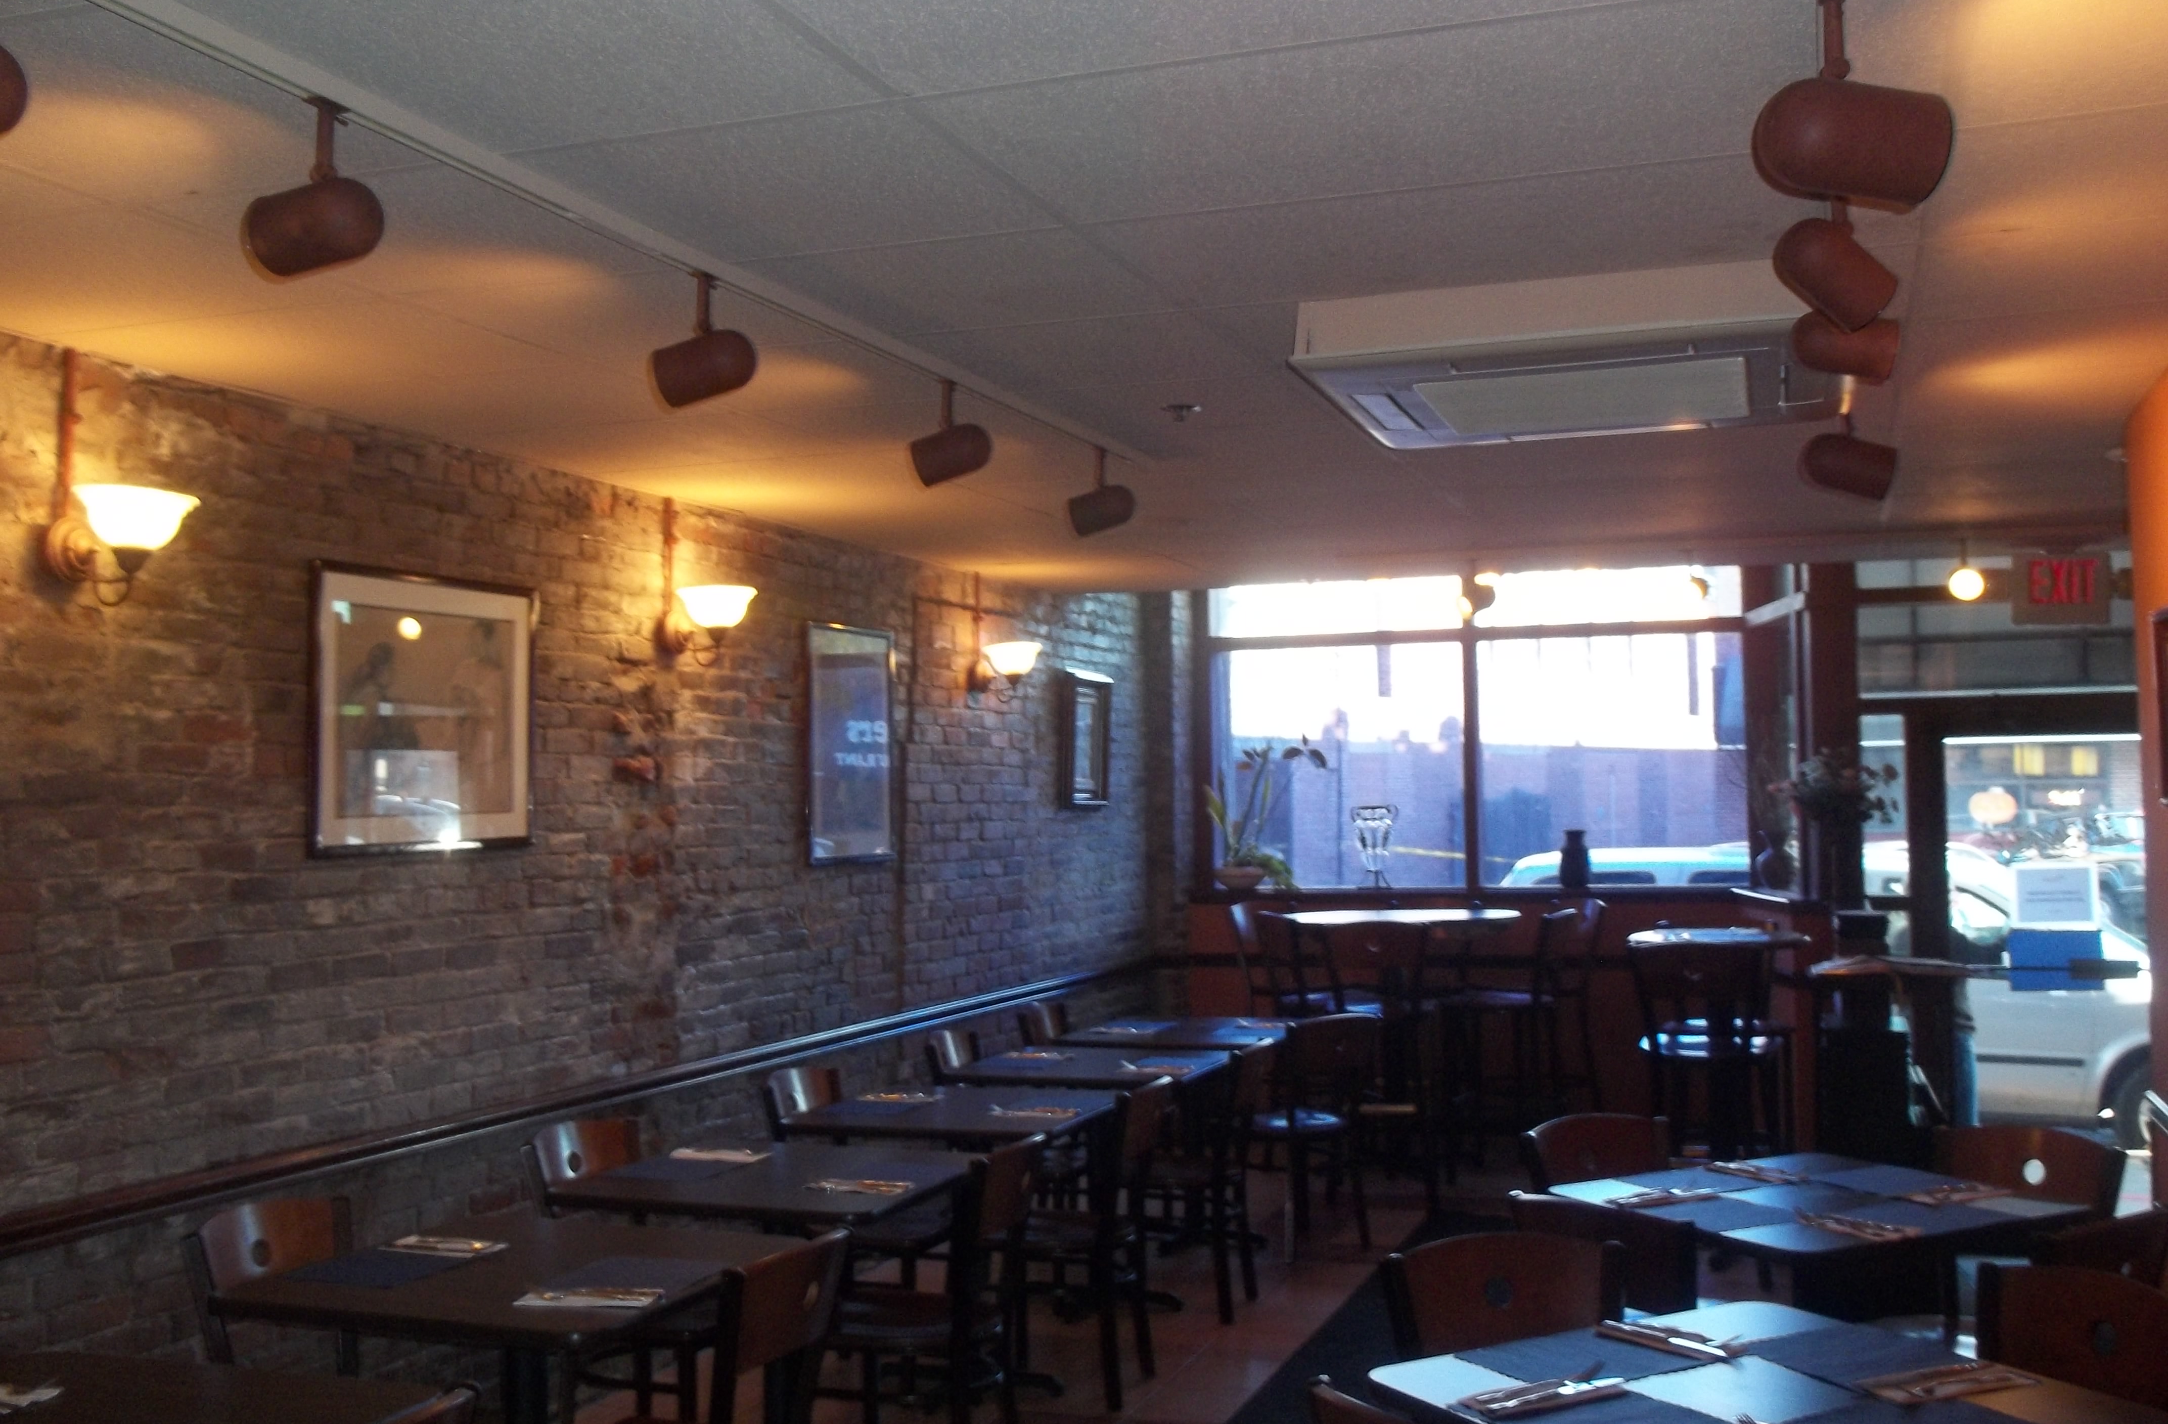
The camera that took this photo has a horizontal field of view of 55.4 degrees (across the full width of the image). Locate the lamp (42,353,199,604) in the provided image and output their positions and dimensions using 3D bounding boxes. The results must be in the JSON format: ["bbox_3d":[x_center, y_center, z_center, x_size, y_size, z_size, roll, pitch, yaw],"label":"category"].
[{"bbox_3d":[-1.843,-0.461,3.958,0.310,0.490,0.235,-1,-2,20],"label":"lamp"}]

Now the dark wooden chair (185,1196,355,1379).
[{"bbox_3d":[-1.318,1.347,3.783,0.500,0.830,0.430,-1,-3,24],"label":"dark wooden chair"}]

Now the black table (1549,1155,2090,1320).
[{"bbox_3d":[1.521,1.387,4.275,0.815,0.760,0.765,1,-3,-29],"label":"black table"}]

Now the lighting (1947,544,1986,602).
[{"bbox_3d":[2.942,-0.474,6.878,0.105,0.215,0.170,-1,-3,23],"label":"lighting"}]

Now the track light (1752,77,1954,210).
[{"bbox_3d":[0.839,-0.620,2.256,0.220,0.133,0.133,9,-2,3],"label":"track light"}]

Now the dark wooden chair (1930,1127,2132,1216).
[{"bbox_3d":[1.879,1.339,4.366,0.500,0.830,0.420,1,-3,-35],"label":"dark wooden chair"}]

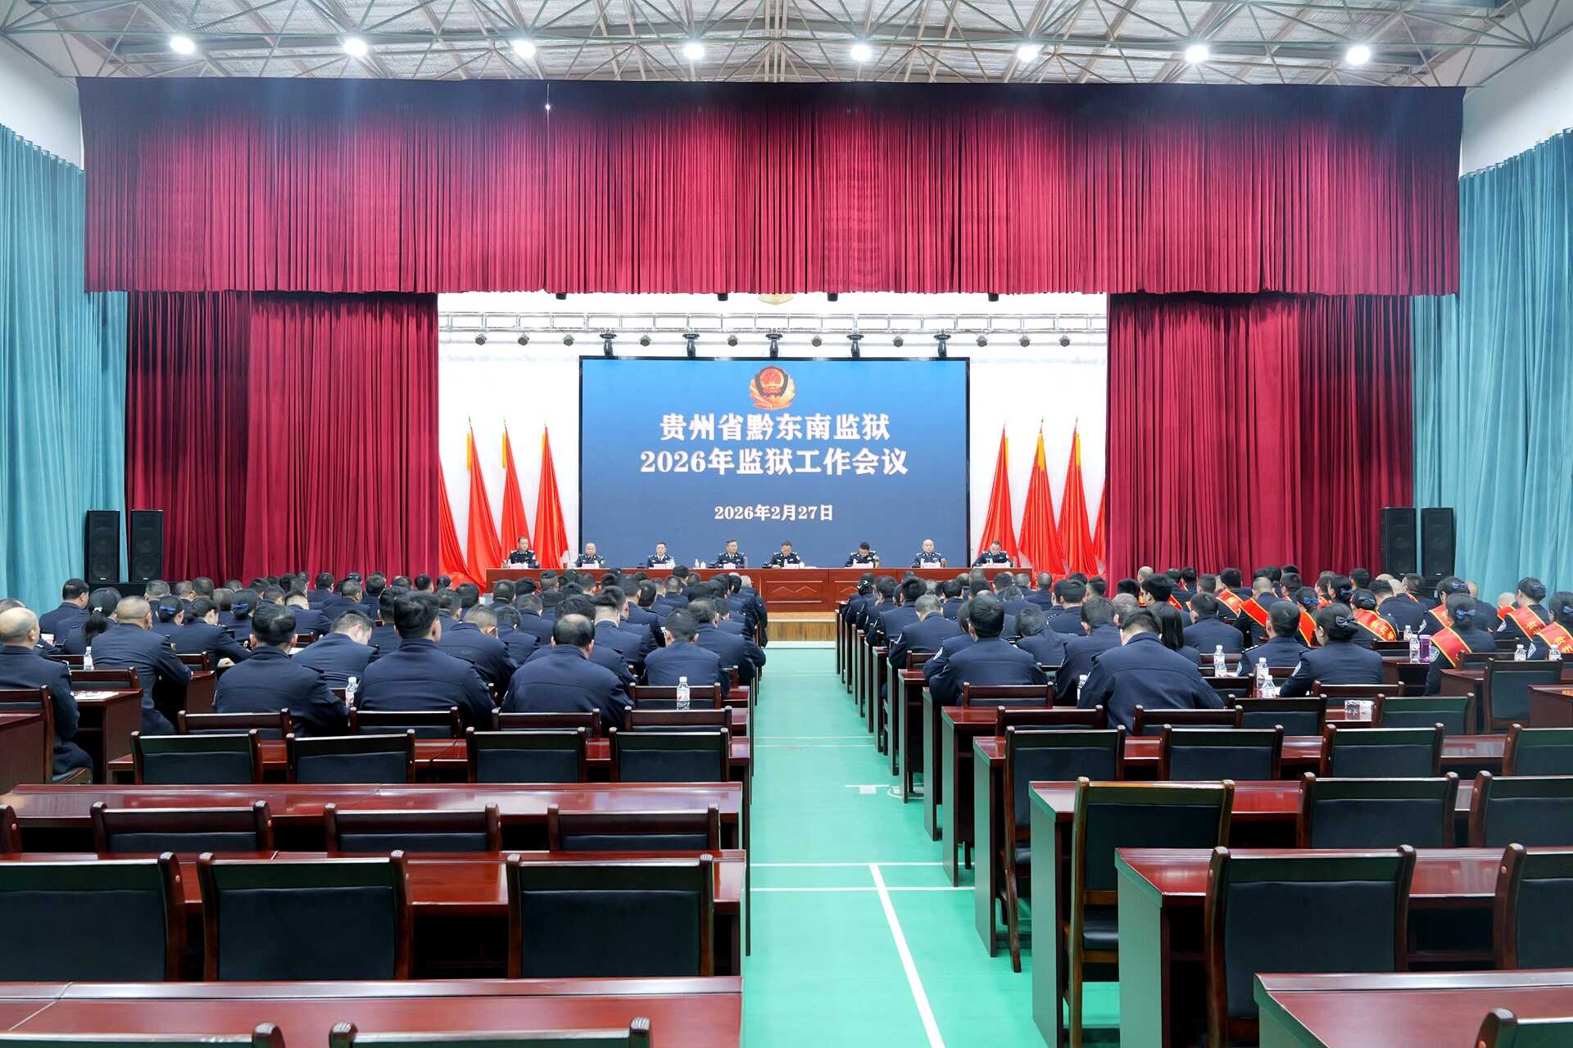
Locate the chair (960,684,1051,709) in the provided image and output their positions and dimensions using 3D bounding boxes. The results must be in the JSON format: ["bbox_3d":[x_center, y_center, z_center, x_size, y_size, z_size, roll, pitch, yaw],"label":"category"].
[{"bbox_3d":[1.086,1.259,6.285,0.460,0.920,0.560,0,-1,-1],"label":"chair"}]

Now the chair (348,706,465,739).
[{"bbox_3d":[-1.551,1.189,5.203,0.445,0.900,0.570,0,-1,-1],"label":"chair"}]

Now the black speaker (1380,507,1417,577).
[{"bbox_3d":[9.314,0.299,18.600,0.470,1.070,0.470,0,-1,9],"label":"black speaker"}]

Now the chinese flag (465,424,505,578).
[{"bbox_3d":[-5.993,-0.415,24.300,0.850,3.270,0.500,0,-1,-1],"label":"chinese flag"}]

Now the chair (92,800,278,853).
[{"bbox_3d":[-1.554,1.172,3.370,0.455,0.920,0.530,0,-1,-1],"label":"chair"}]

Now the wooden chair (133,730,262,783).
[{"bbox_3d":[-2.103,1.179,4.605,0.450,0.900,0.570,0,-1,-1],"label":"wooden chair"}]

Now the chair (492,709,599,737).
[{"bbox_3d":[-0.988,1.222,5.266,0.445,0.910,0.530,0,-1,-1],"label":"chair"}]

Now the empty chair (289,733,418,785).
[{"bbox_3d":[-1.612,1.208,4.623,0.445,0.910,0.530,0,-1,-12],"label":"empty chair"}]

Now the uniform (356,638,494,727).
[{"bbox_3d":[-1.530,0.809,5.200,0.570,0.640,0.480,0,-1,-1],"label":"uniform"}]

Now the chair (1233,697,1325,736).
[{"bbox_3d":[2.152,1.213,5.610,0.455,0.920,0.530,0,-1,-1],"label":"chair"}]

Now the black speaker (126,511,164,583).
[{"bbox_3d":[-10.415,0.361,19.900,0.460,1.170,0.460,1,-1,-29],"label":"black speaker"}]

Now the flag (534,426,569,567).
[{"bbox_3d":[-4.554,-0.263,23.800,0.717,3.396,0.500,0,-1,-1],"label":"flag"}]

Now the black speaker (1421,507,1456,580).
[{"bbox_3d":[10.020,0.320,18.800,0.450,1.130,0.460,-1,-1,32],"label":"black speaker"}]

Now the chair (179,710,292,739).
[{"bbox_3d":[-2.266,1.220,5.189,0.460,0.920,0.560,0,-1,-8],"label":"chair"}]

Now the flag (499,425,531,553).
[{"bbox_3d":[-5.353,-0.332,24.500,0.780,3.300,0.450,0,-1,-1],"label":"flag"}]

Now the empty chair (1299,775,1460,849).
[{"bbox_3d":[1.744,1.190,3.819,0.445,0.910,0.530,0,-1,0],"label":"empty chair"}]

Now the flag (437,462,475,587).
[{"bbox_3d":[-6.676,-0.354,24.300,0.900,3.250,0.500,0,-1,-1],"label":"flag"}]

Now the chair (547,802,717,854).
[{"bbox_3d":[-0.395,1.180,3.379,0.445,0.910,0.530,0,-1,-1],"label":"chair"}]

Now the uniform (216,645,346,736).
[{"bbox_3d":[-2.264,0.880,5.450,0.570,0.680,0.520,0,-1,-1],"label":"uniform"}]

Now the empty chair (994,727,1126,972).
[{"bbox_3d":[1.010,1.180,4.702,0.445,0.900,0.570,0,-1,-1],"label":"empty chair"}]

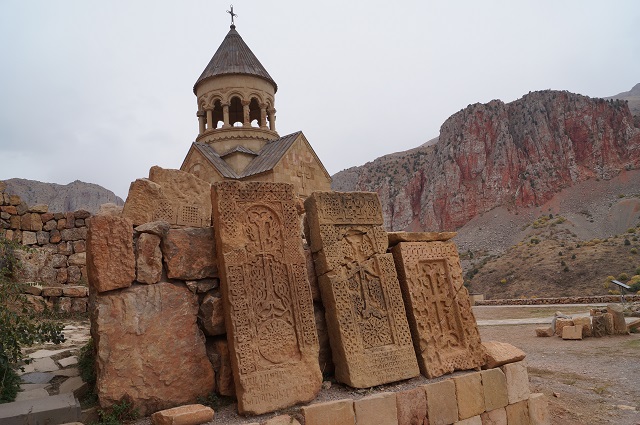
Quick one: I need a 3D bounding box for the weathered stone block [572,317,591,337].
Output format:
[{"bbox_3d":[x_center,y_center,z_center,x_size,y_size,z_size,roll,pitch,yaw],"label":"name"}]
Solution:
[{"bbox_3d":[6.660,2.904,12.162,0.400,0.437,0.360,-9,-10,28],"label":"weathered stone block"}]

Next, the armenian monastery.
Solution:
[{"bbox_3d":[-4.593,-2.593,27.625,9.620,17.601,6.342,-11,-11,38],"label":"armenian monastery"}]

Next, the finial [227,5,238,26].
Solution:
[{"bbox_3d":[-5.284,-11.972,29.069,0.090,1.366,0.730,-11,-11,38],"label":"finial"}]

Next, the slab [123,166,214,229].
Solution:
[{"bbox_3d":[-1.463,-0.144,4.600,0.800,0.540,0.280,0,-10,-24],"label":"slab"}]

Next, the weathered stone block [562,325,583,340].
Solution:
[{"bbox_3d":[6.197,2.948,11.746,0.420,0.291,0.280,-10,-10,32],"label":"weathered stone block"}]

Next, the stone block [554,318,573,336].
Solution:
[{"bbox_3d":[6.293,2.958,12.298,0.400,0.424,0.360,-9,-10,28],"label":"stone block"}]

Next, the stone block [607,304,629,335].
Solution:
[{"bbox_3d":[7.479,2.687,12.048,0.310,0.711,0.350,-4,-9,0],"label":"stone block"}]

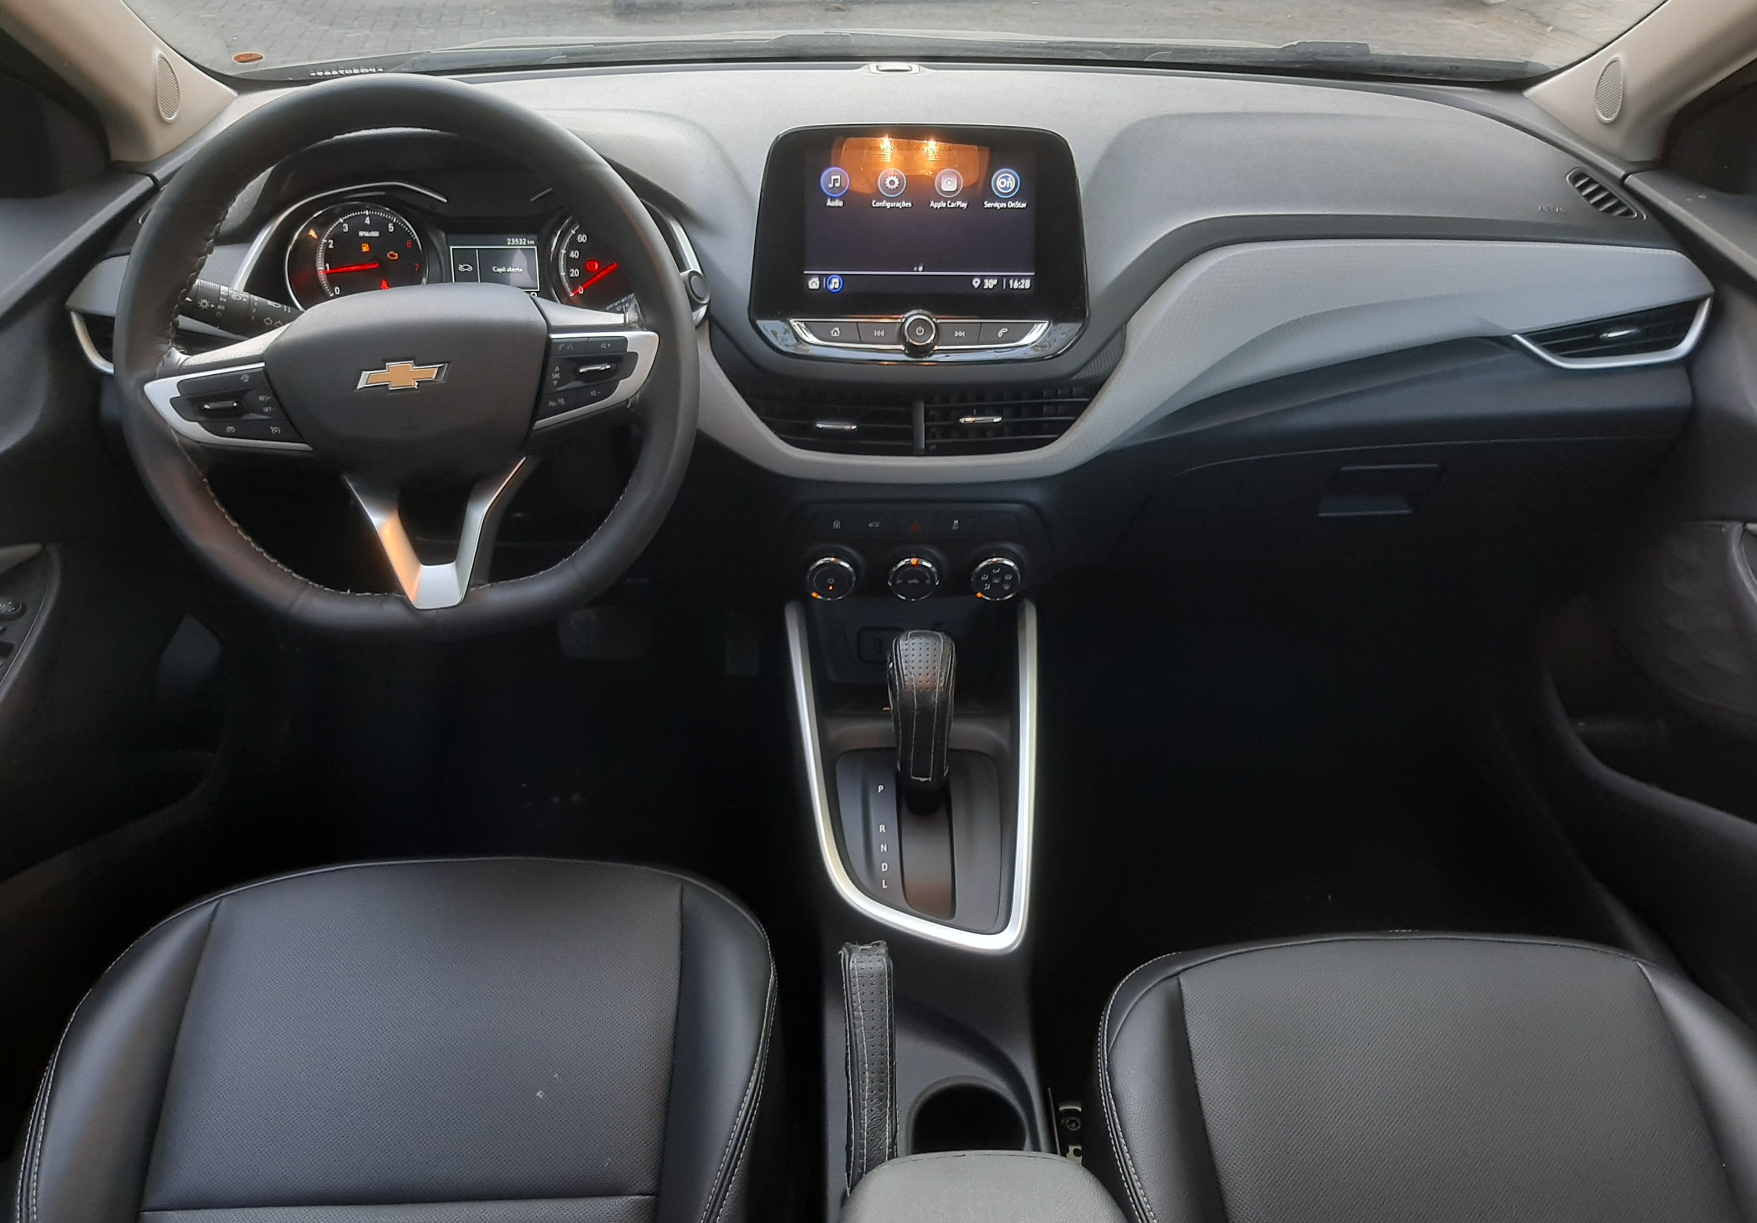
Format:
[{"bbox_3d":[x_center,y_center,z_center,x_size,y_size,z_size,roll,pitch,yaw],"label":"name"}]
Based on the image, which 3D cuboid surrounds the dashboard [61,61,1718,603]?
[{"bbox_3d":[0.020,-0.266,1.229,1.400,0.390,0.460,-1,31,-2],"label":"dashboard"}]

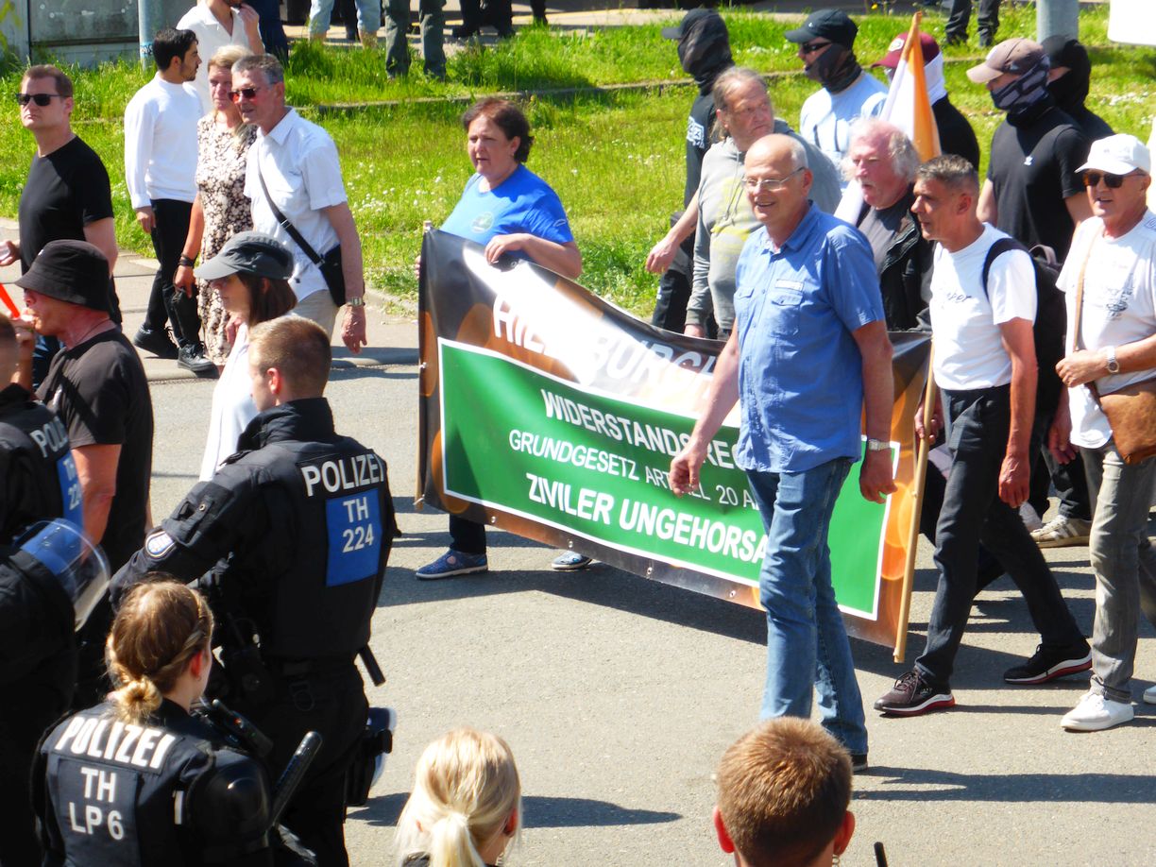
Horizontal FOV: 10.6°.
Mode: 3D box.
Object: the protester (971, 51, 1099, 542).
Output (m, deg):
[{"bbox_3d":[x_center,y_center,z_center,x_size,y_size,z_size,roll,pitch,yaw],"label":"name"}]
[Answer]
[{"bbox_3d":[1.715,-0.521,23.500,0.440,1.880,0.540,-6,8,-43],"label":"protester"}]

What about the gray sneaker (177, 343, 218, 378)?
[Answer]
[{"bbox_3d":[-1.825,-0.355,29.900,0.105,0.120,0.290,-4,7,-32],"label":"gray sneaker"}]

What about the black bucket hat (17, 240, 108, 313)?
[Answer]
[{"bbox_3d":[-1.427,-0.436,17.300,0.280,0.165,0.260,12,6,-1],"label":"black bucket hat"}]

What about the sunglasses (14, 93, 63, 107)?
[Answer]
[{"bbox_3d":[-2.045,-1.267,23.700,0.145,0.048,0.145,4,7,30],"label":"sunglasses"}]

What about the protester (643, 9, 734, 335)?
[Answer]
[{"bbox_3d":[0.540,-0.838,25.600,0.620,1.790,0.520,-2,6,-18],"label":"protester"}]

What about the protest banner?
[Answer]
[{"bbox_3d":[0.299,-0.029,21.177,0.250,1.030,3.000,-4,10,-32],"label":"protest banner"}]

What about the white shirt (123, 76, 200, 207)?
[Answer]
[{"bbox_3d":[-2.065,-1.451,31.000,0.290,0.660,0.470,5,8,42],"label":"white shirt"}]

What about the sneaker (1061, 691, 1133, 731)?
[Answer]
[{"bbox_3d":[1.604,0.860,19.303,0.295,0.105,0.108,-6,8,-43],"label":"sneaker"}]

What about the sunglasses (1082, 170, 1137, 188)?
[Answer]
[{"bbox_3d":[1.631,-0.773,19.000,0.145,0.050,0.140,3,7,28],"label":"sunglasses"}]

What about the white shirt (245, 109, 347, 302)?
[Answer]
[{"bbox_3d":[-1.101,-0.891,24.300,0.500,0.760,0.330,5,8,43],"label":"white shirt"}]

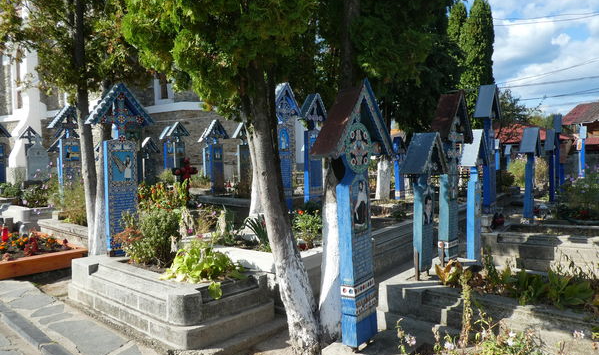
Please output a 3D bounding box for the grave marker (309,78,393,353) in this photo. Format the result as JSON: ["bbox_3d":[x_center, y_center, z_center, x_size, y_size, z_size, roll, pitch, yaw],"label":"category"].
[{"bbox_3d":[0.432,0.267,3.190,0.230,2.020,0.900,-2,2,36],"label":"grave marker"}]

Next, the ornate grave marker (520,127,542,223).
[{"bbox_3d":[3.199,-0.041,5.724,0.206,1.277,0.494,3,4,38],"label":"ornate grave marker"}]

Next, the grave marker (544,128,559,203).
[{"bbox_3d":[5.960,-0.276,9.743,0.260,1.760,0.660,3,5,36],"label":"grave marker"}]

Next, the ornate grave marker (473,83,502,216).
[{"bbox_3d":[3.234,-0.492,7.128,0.270,2.220,0.800,3,5,36],"label":"ornate grave marker"}]

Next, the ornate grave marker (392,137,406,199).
[{"bbox_3d":[2.301,-0.200,9.554,0.240,1.420,0.540,3,5,36],"label":"ornate grave marker"}]

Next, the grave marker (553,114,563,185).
[{"bbox_3d":[6.070,-0.577,9.768,0.206,1.773,0.464,3,4,38],"label":"grave marker"}]

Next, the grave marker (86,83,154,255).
[{"bbox_3d":[-1.989,-0.068,4.588,0.206,1.907,0.721,3,4,38],"label":"grave marker"}]

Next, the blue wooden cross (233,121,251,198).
[{"bbox_3d":[-1.345,-0.401,9.743,0.240,1.750,0.620,3,5,36],"label":"blue wooden cross"}]

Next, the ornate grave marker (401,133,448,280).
[{"bbox_3d":[1.102,0.253,3.619,0.220,1.260,0.630,3,5,36],"label":"ornate grave marker"}]

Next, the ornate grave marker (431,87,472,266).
[{"bbox_3d":[1.436,0.008,3.922,0.206,1.632,0.536,3,4,38],"label":"ornate grave marker"}]

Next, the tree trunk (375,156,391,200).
[{"bbox_3d":[2.023,-0.017,9.964,0.350,1.120,0.350,1,4,11],"label":"tree trunk"}]

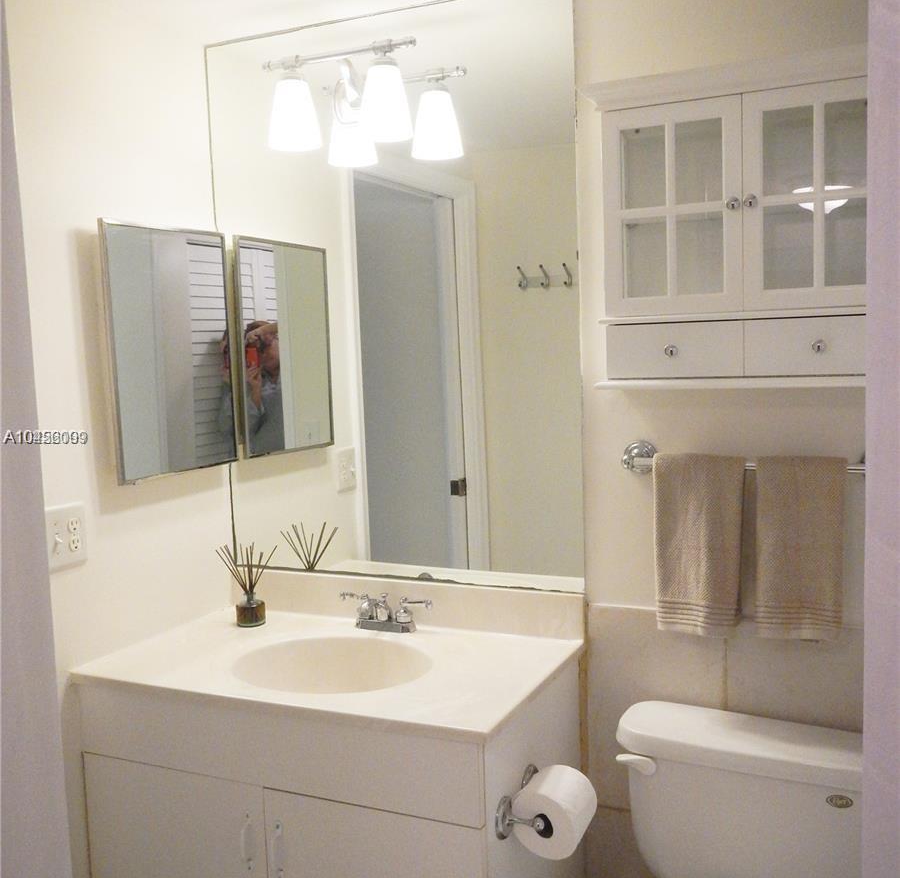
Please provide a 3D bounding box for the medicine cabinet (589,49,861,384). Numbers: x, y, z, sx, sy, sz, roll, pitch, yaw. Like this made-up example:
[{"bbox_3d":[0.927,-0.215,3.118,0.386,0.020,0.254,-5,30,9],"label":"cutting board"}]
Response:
[{"bbox_3d":[0.557,-0.386,1.819,0.567,0.576,0.178,1,6,24],"label":"medicine cabinet"}]

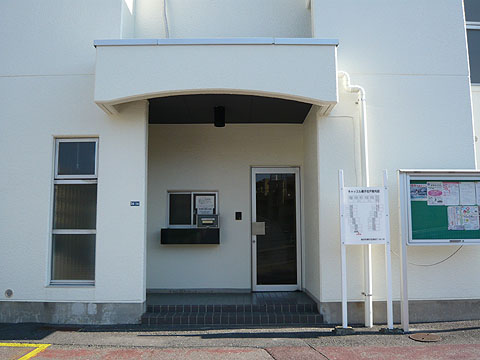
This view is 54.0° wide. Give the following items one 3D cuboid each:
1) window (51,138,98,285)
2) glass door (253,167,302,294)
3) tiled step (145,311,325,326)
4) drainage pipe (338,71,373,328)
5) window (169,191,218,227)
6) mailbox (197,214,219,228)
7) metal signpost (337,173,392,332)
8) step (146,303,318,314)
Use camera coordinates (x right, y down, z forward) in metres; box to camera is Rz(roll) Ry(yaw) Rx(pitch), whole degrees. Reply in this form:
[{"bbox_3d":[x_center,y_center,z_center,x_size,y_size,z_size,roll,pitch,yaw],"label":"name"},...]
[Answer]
[{"bbox_3d":[-2.388,0.442,6.862,0.636,2.127,0.100,0,-6,0],"label":"window"},{"bbox_3d":[0.652,0.866,8.393,0.885,2.206,0.100,0,-6,0],"label":"glass door"},{"bbox_3d":[-0.105,1.982,6.748,2.539,0.107,0.350,0,-6,0],"label":"tiled step"},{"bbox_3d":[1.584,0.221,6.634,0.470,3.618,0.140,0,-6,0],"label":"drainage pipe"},{"bbox_3d":[-0.831,0.524,8.430,0.906,0.657,0.100,0,-6,0],"label":"window"},{"bbox_3d":[-0.553,0.729,8.237,0.369,0.230,0.140,0,-6,0],"label":"mailbox"},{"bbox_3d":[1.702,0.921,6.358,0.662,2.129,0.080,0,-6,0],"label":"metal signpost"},{"bbox_3d":[-0.104,1.917,7.108,2.534,0.108,0.340,0,-6,0],"label":"step"}]

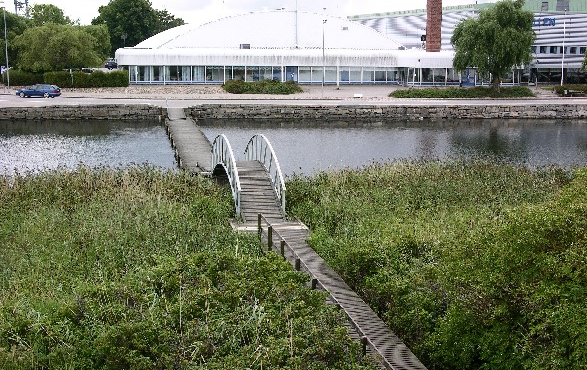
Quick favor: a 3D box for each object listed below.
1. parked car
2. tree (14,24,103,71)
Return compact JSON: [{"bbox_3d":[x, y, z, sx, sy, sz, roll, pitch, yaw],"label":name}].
[{"bbox_3d":[-27.155,-10.066,97.707,4.600,1.460,1.760,1,10,8],"label":"parked car"},{"bbox_3d":[-31.346,-17.723,122.772,11.800,7.800,10.500,0,10,0],"label":"tree"}]

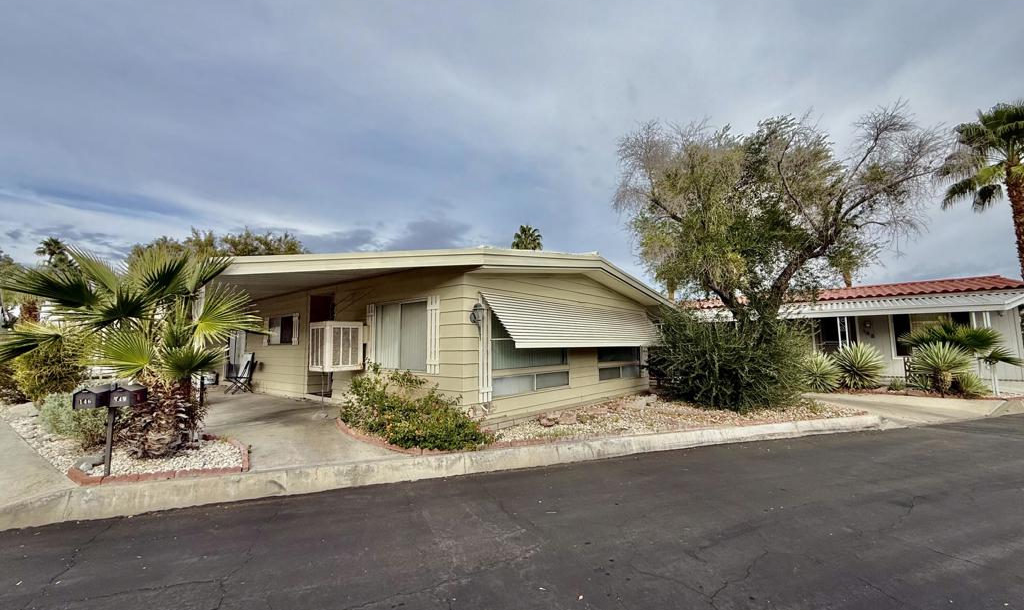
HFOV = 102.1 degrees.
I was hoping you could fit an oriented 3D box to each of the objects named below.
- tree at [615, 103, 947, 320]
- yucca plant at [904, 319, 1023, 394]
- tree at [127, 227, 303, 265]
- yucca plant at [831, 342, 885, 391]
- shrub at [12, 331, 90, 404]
[{"bbox_3d":[6.250,-1.200,10.500,6.800,7.200,5.800,-4,-6,31],"label":"tree"},{"bbox_3d":[12.342,1.461,11.632,1.826,2.095,2.282,5,-7,-43],"label":"yucca plant"},{"bbox_3d":[-15.847,-0.376,22.241,7.881,7.892,7.881,4,-7,-35],"label":"tree"},{"bbox_3d":[10.811,1.929,12.994,1.254,1.434,1.254,-5,-7,39],"label":"yucca plant"},{"bbox_3d":[-11.381,1.482,10.306,1.370,1.935,1.370,-5,-7,42],"label":"shrub"}]

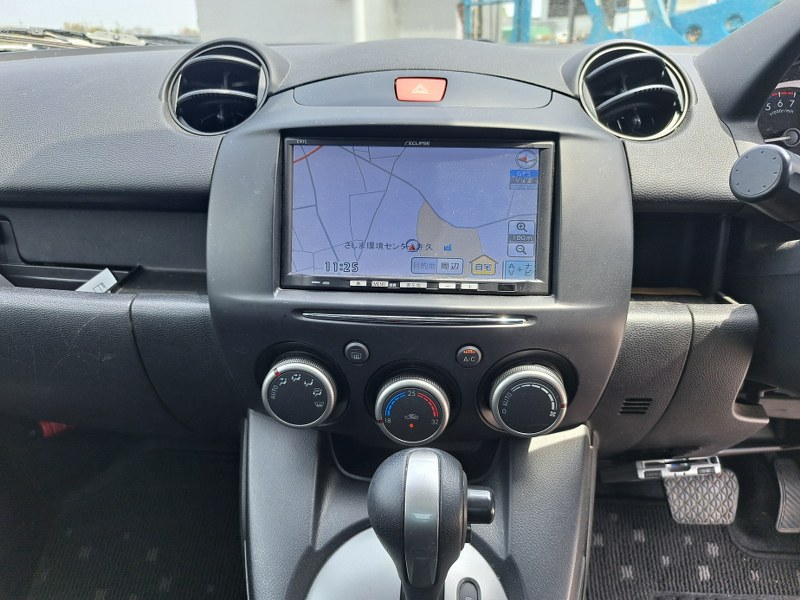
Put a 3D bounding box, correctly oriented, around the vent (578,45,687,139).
[{"bbox_3d":[0.154,-0.135,0.372,0.073,0.073,0.030,-1,-17,-2],"label":"vent"}]

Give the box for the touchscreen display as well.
[{"bbox_3d":[0.011,-0.054,0.359,0.169,0.097,0.020,2,0,3],"label":"touchscreen display"}]

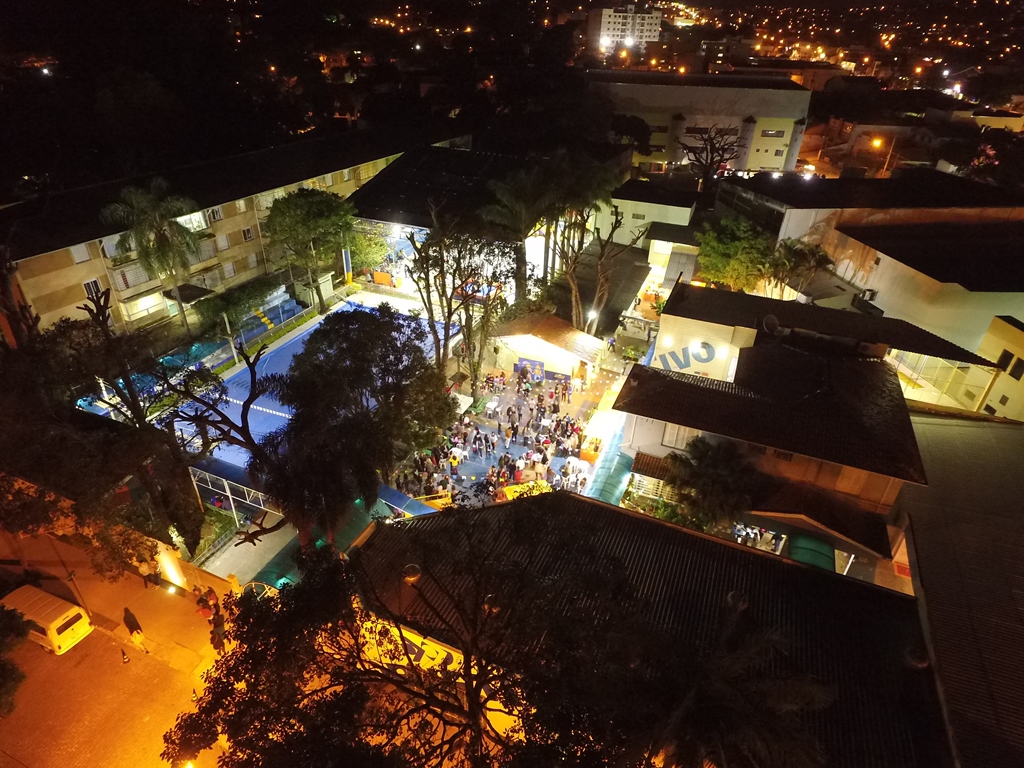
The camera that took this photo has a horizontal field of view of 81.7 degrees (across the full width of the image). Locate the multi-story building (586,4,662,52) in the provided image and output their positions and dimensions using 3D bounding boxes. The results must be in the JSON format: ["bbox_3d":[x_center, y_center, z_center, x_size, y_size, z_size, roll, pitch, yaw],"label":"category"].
[{"bbox_3d":[57.352,-181.641,306.362,32.000,23.500,22.000,-4,30,-10],"label":"multi-story building"}]

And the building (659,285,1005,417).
[{"bbox_3d":[22.971,-2.319,45.968,22.000,7.700,7.800,13,31,19],"label":"building"}]

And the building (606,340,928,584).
[{"bbox_3d":[15.368,2.610,37.468,16.000,7.000,15.000,13,31,19],"label":"building"}]

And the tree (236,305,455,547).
[{"bbox_3d":[-7.966,1.770,32.833,10.000,12.400,9.000,2,29,0],"label":"tree"}]

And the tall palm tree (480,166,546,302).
[{"bbox_3d":[0.017,-14.869,60.496,6.600,13.900,6.600,2,29,0],"label":"tall palm tree"}]

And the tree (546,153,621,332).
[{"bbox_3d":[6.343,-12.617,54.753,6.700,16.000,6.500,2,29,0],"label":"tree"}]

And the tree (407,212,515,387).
[{"bbox_3d":[-3.586,-6.208,45.930,8.200,12.900,8.000,2,29,0],"label":"tree"}]

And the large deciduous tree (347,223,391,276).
[{"bbox_3d":[-15.798,-14.710,66.061,5.000,6.200,5.000,2,29,0],"label":"large deciduous tree"}]

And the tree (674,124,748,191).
[{"bbox_3d":[30.384,-33.512,91.872,10.500,12.000,10.000,2,29,0],"label":"tree"}]

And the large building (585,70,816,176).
[{"bbox_3d":[35.385,-53.581,120.646,41.000,17.000,20.000,2,29,0],"label":"large building"}]

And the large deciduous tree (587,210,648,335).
[{"bbox_3d":[9.043,-9.699,53.818,5.400,12.000,5.000,2,29,0],"label":"large deciduous tree"}]

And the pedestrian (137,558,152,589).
[{"bbox_3d":[-18.294,9.583,29.400,0.450,1.740,0.580,12,31,17],"label":"pedestrian"}]

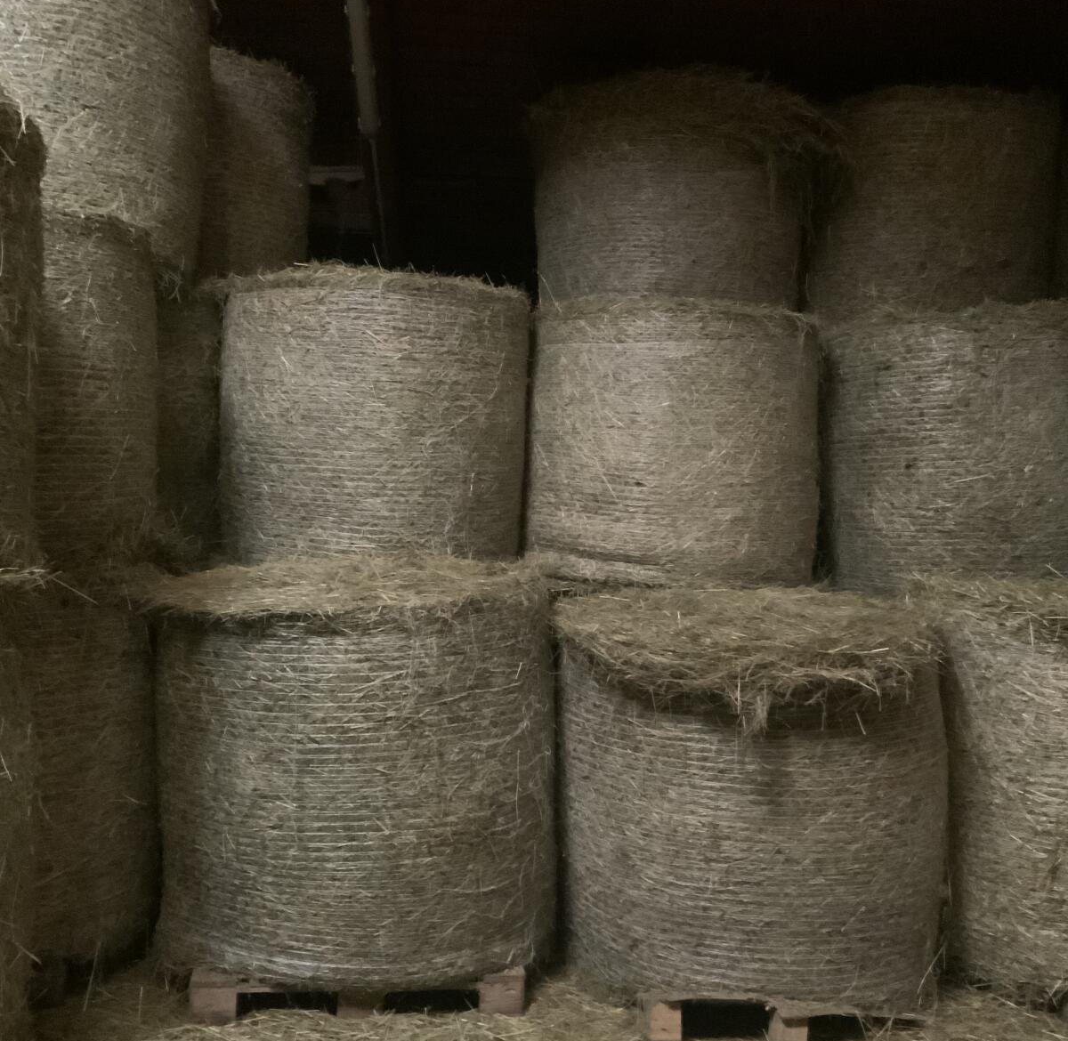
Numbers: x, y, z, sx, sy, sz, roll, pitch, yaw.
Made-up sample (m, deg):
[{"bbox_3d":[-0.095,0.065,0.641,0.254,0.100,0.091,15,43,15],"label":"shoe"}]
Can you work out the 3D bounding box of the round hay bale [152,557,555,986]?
[{"bbox_3d":[-0.644,0.826,4.442,1.453,1.190,1.453,0,3,-8],"label":"round hay bale"}]

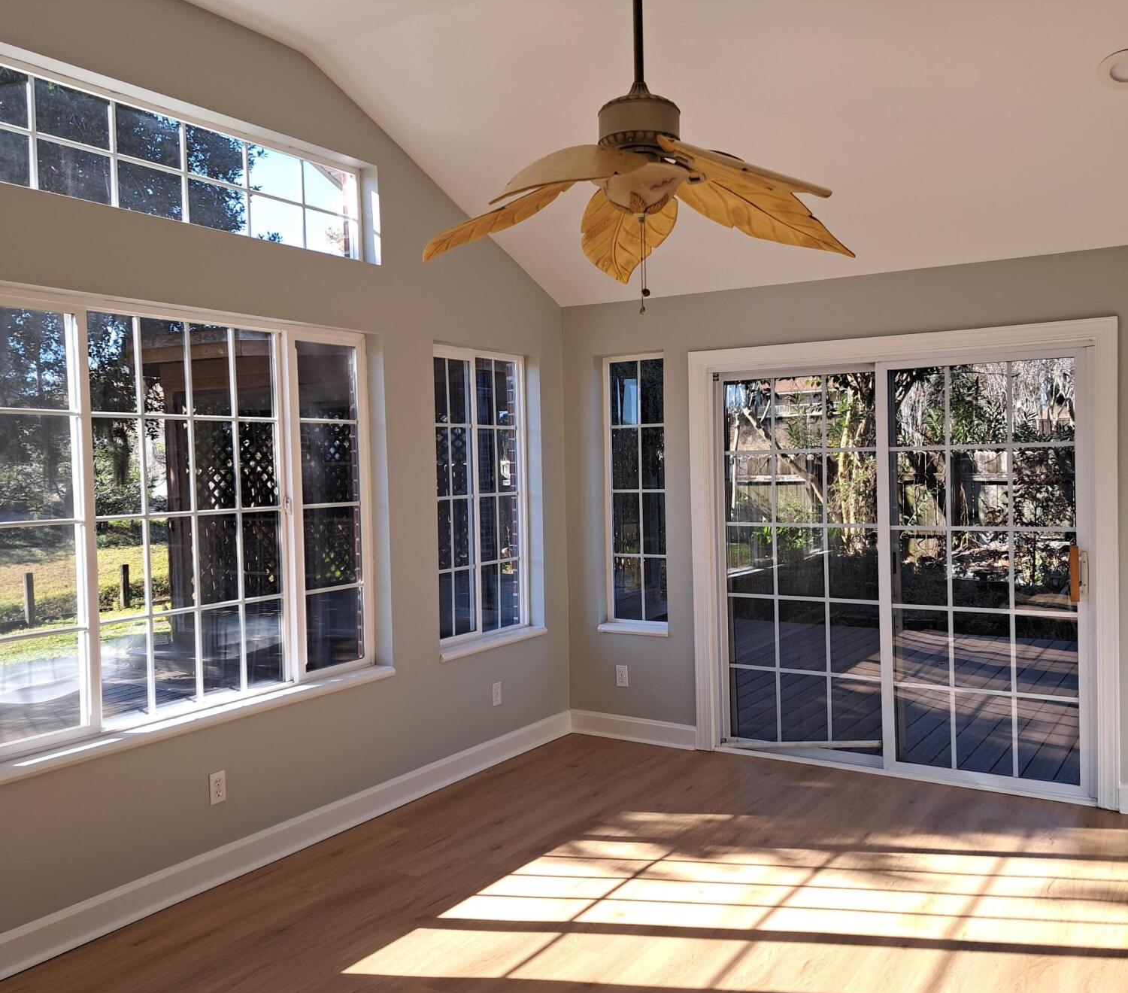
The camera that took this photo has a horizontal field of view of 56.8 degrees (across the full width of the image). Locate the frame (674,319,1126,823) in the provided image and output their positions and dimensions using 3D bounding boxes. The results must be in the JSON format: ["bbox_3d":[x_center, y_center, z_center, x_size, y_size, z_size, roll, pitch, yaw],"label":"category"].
[{"bbox_3d":[1.533,0.292,4.978,1.982,2.095,0.130,0,2,32],"label":"frame"}]

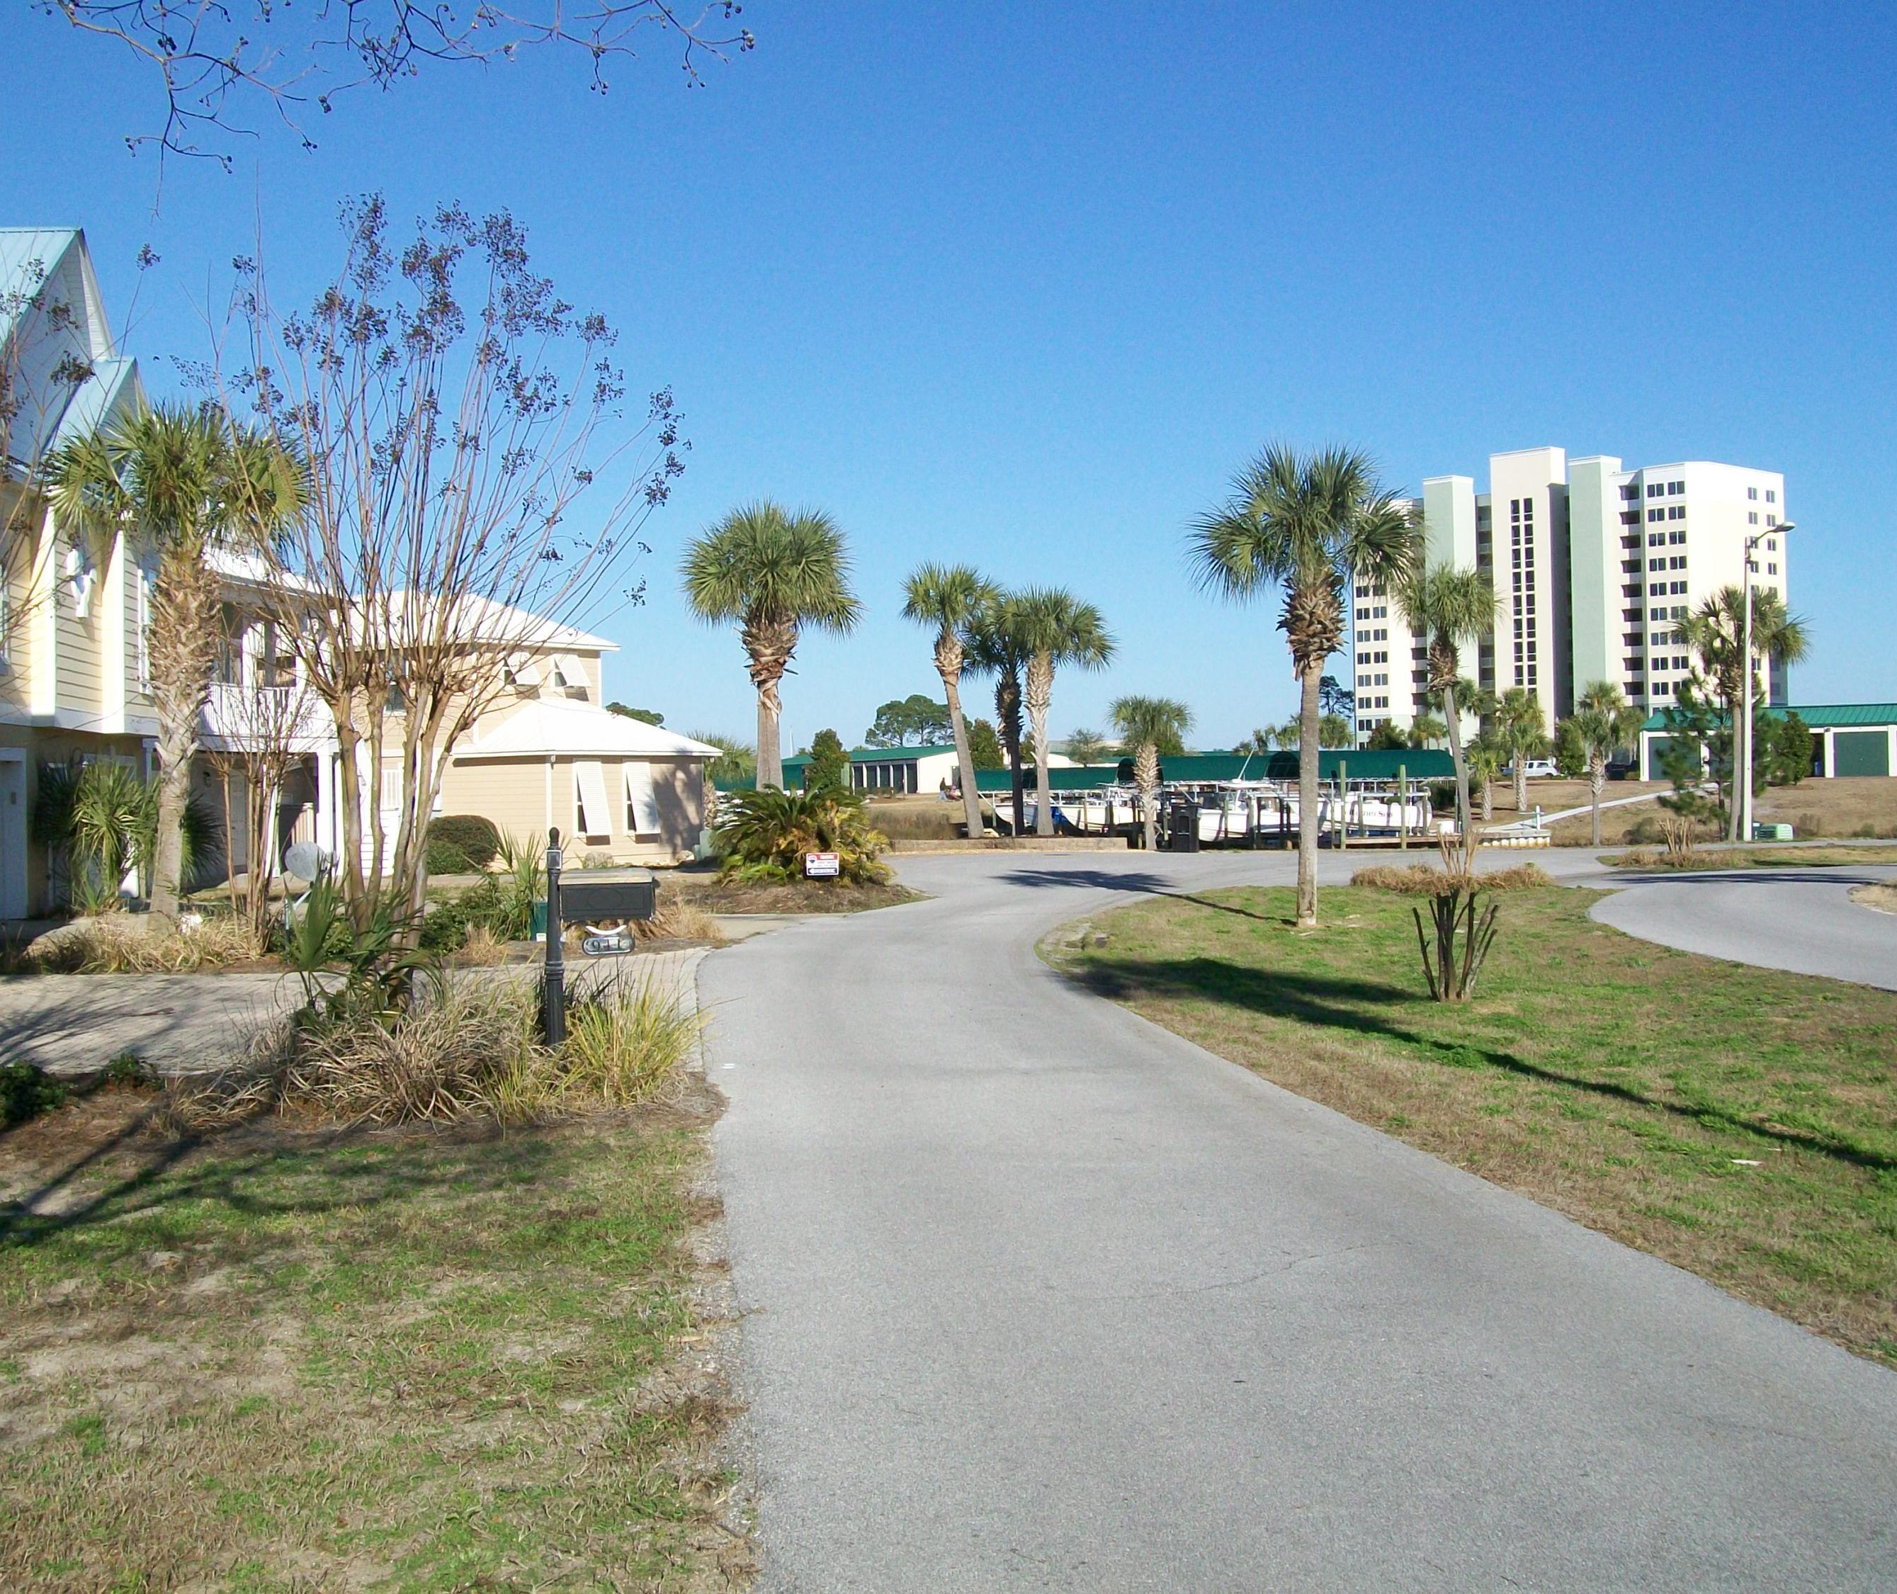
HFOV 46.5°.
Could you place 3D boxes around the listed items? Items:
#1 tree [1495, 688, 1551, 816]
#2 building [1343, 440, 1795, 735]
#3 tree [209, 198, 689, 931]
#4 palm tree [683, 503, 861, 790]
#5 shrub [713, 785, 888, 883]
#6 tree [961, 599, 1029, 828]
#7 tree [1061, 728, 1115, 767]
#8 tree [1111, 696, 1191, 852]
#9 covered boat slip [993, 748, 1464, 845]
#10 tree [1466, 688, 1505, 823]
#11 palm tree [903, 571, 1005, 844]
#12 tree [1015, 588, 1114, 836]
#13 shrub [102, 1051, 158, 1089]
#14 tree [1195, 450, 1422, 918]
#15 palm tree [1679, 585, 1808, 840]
[{"bbox_3d":[23.618,-1.880,91.000,2.320,5.200,2.280,-1,0,0],"label":"tree"},{"bbox_3d":[79.300,-23.082,288.000,26.000,42.000,48.500,-1,0,-45],"label":"building"},{"bbox_3d":[-3.015,-1.007,13.400,2.730,5.280,2.680,-1,0,0],"label":"tree"},{"bbox_3d":[-2.707,-1.660,34.000,2.730,5.750,2.680,-1,0,0],"label":"palm tree"},{"bbox_3d":[-2.474,0.611,37.000,2.850,1.620,2.700,-1,0,0],"label":"shrub"},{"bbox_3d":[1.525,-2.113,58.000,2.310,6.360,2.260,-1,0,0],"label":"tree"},{"bbox_3d":[9.664,-2.620,155.000,3.200,4.400,3.200,-1,0,0],"label":"tree"},{"bbox_3d":[5.061,-0.599,55.000,1.980,3.880,1.940,-1,0,0],"label":"tree"},{"bbox_3d":[11.633,0.168,107.955,7.790,4.085,27.550,-1,0,-29],"label":"covered boat slip"},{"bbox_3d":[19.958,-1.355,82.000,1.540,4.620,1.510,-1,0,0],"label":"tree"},{"bbox_3d":[0.103,-2.396,55.000,2.550,6.900,2.550,-1,0,0],"label":"palm tree"},{"bbox_3d":[2.918,-2.126,55.500,2.450,6.200,2.450,-1,0,0],"label":"tree"},{"bbox_3d":[-4.666,1.552,12.600,0.310,0.220,0.300,-1,0,-20],"label":"shrub"},{"bbox_3d":[4.340,-1.379,27.000,2.740,5.860,2.680,-1,0,0],"label":"tree"},{"bbox_3d":[21.208,-2.238,59.000,3.460,6.830,3.390,-1,0,0],"label":"palm tree"}]

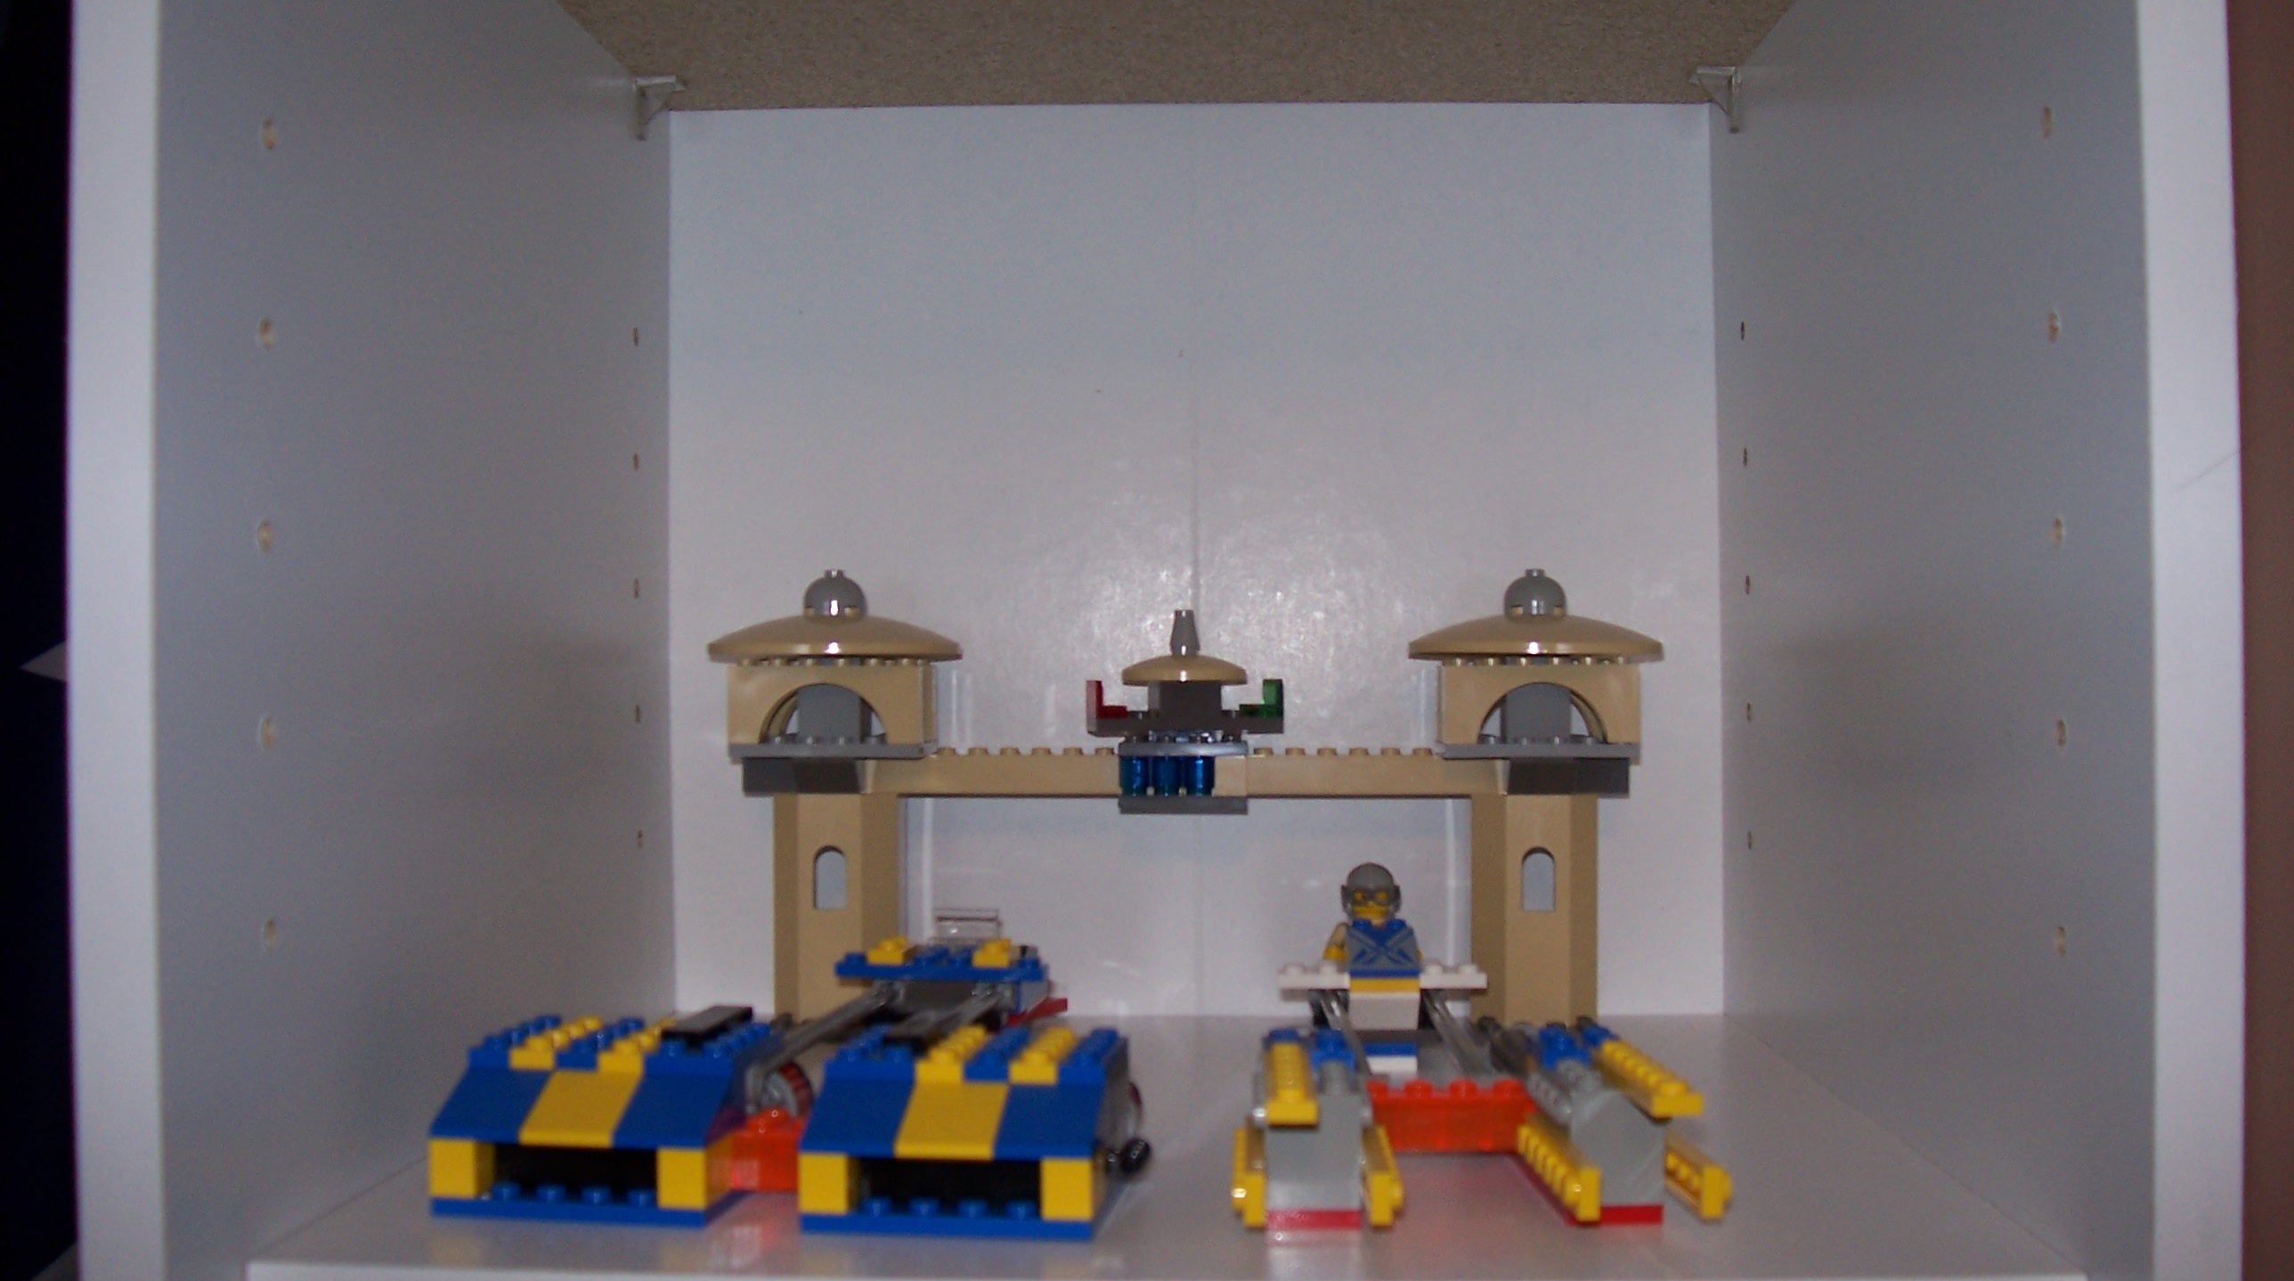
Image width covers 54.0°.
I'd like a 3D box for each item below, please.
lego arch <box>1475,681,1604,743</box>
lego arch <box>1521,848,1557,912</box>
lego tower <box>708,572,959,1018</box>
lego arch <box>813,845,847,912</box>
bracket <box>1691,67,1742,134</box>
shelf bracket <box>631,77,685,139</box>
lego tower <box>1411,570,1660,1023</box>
[{"bbox_3d":[0.095,0.017,0.550,0.032,0.015,0.009,0,-1,2],"label":"lego arch"},{"bbox_3d":[0.096,0.059,0.554,0.009,0.016,0.006,0,-1,2],"label":"lego arch"},{"bbox_3d":[-0.078,0.041,0.567,0.064,0.117,0.064,0,-1,2],"label":"lego tower"},{"bbox_3d":[-0.078,0.059,0.558,0.009,0.016,0.006,0,-1,2],"label":"lego arch"},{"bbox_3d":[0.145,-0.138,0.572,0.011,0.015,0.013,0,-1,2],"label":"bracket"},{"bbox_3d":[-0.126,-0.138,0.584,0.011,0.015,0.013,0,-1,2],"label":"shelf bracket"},{"bbox_3d":[0.098,0.041,0.563,0.064,0.117,0.064,0,-1,2],"label":"lego tower"}]

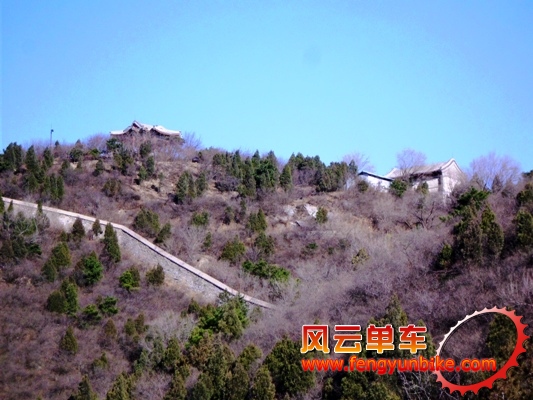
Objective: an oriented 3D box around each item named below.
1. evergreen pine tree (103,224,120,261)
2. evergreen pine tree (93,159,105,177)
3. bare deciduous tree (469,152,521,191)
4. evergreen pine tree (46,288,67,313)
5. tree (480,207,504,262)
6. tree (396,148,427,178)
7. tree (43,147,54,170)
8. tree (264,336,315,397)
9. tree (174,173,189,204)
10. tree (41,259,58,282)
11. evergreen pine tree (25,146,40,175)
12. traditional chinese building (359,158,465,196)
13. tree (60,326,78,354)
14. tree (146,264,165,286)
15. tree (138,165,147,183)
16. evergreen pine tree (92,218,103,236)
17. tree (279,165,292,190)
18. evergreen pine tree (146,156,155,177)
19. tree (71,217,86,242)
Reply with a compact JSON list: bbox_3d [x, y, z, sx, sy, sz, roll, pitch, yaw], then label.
[{"bbox_3d":[-20.490,5.620,228.000,2.380,5.350,2.380,0,-9,0],"label":"evergreen pine tree"},{"bbox_3d":[-26.780,-5.180,275.000,1.910,2.910,1.910,0,-9,0],"label":"evergreen pine tree"},{"bbox_3d":[35.950,-4.490,272.000,8.200,6.070,7.380,0,-9,0],"label":"bare deciduous tree"},{"bbox_3d":[-25.320,12.120,208.000,2.410,2.930,2.410,0,-9,0],"label":"evergreen pine tree"},{"bbox_3d":[28.170,4.180,215.000,2.990,6.810,2.990,0,-9,0],"label":"tree"},{"bbox_3d":[23.622,-5.376,281.000,4.887,6.028,4.741,0,-11,0],"label":"tree"},{"bbox_3d":[-35.893,-6.833,284.000,1.976,3.952,1.916,0,-11,0],"label":"tree"},{"bbox_3d":[1.867,13.514,140.000,3.936,4.967,3.936,0,-6,0],"label":"tree"},{"bbox_3d":[-12.710,-1.720,258.000,2.090,4.850,2.090,0,-9,0],"label":"tree"},{"bbox_3d":[-27.300,8.870,217.000,2.260,3.060,2.260,0,-9,0],"label":"tree"},{"bbox_3d":[-38.120,-6.598,281.000,2.607,4.887,2.528,0,-11,0],"label":"evergreen pine tree"},{"bbox_3d":[23.622,-3.665,281.000,12.500,6.300,11.500,-10,-15,44],"label":"traditional chinese building"},{"bbox_3d":[-22.270,15.880,195.000,2.030,3.200,2.030,0,-9,0],"label":"tree"},{"bbox_3d":[-14.672,9.980,228.000,2.379,2.908,2.308,0,-11,0],"label":"tree"},{"bbox_3d":[-19.410,-4.150,270.000,1.250,2.850,1.250,0,-9,0],"label":"tree"},{"bbox_3d":[-24.102,3.922,246.000,1.426,2.567,1.383,0,-11,0],"label":"evergreen pine tree"},{"bbox_3d":[2.985,-3.535,271.000,2.200,4.085,2.134,0,-11,0],"label":"tree"},{"bbox_3d":[-18.490,-5.340,275.000,1.280,3.230,1.280,0,-9,0],"label":"evergreen pine tree"},{"bbox_3d":[-26.594,4.173,244.000,2.263,3.678,2.195,0,-11,0],"label":"tree"}]

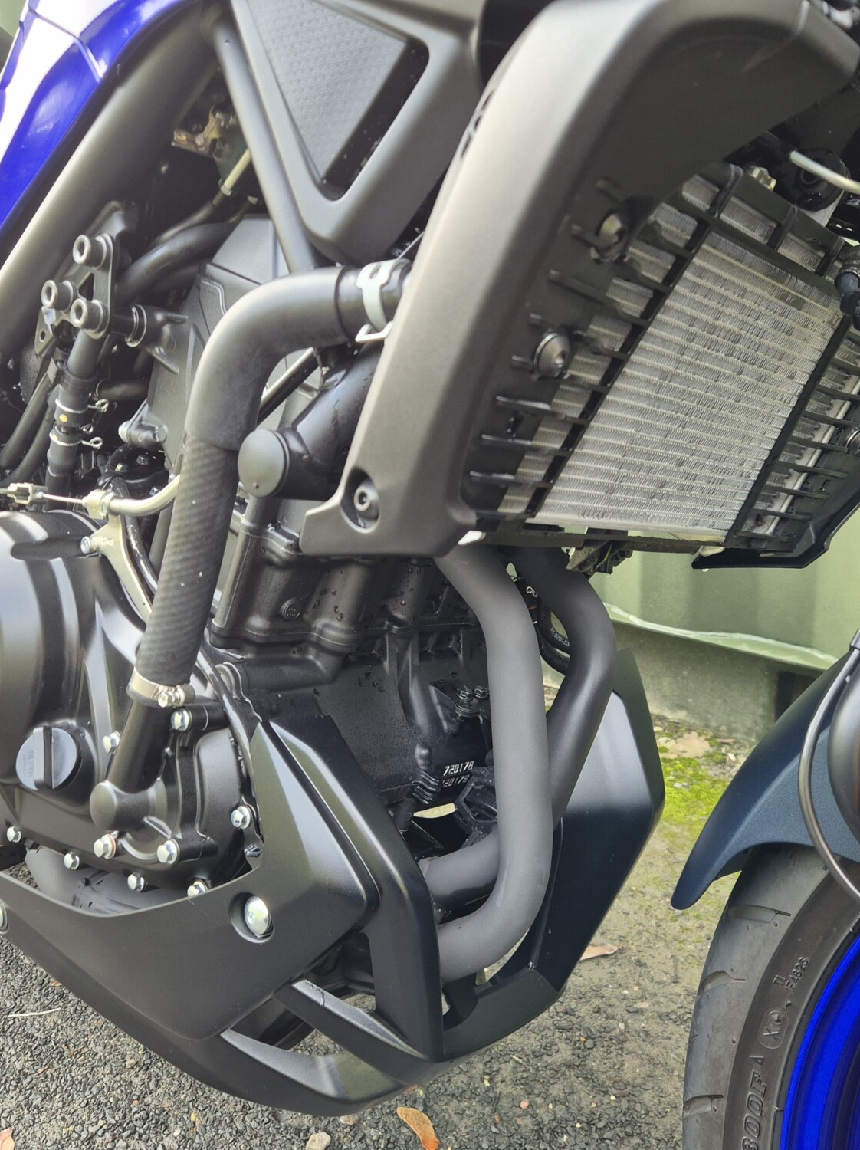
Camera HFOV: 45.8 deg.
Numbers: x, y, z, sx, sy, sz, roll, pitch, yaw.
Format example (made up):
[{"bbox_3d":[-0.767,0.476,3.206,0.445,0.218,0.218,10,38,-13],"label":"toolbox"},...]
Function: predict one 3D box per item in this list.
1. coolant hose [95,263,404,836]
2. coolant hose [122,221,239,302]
[{"bbox_3d":[-0.096,0.003,0.495,0.190,0.305,0.050,13,9,39],"label":"coolant hose"},{"bbox_3d":[-0.167,-0.210,0.681,0.135,0.060,0.030,13,9,39],"label":"coolant hose"}]

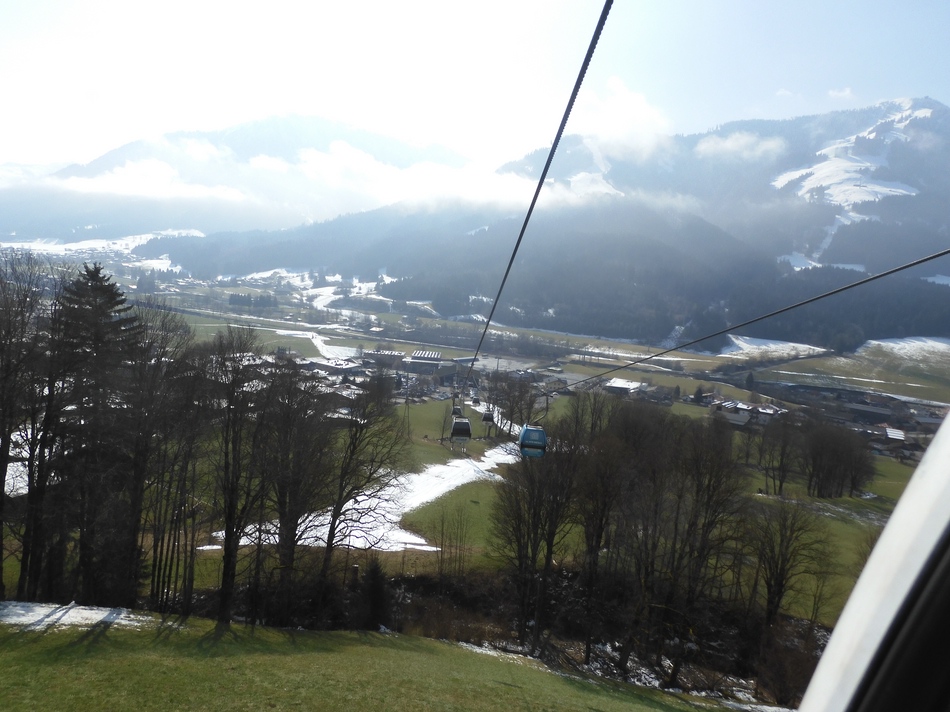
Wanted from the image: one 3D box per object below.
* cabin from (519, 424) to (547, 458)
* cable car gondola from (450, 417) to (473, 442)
[{"bbox_3d":[4.433,6.534,50.500,1.950,2.200,2.000,3,9,-2],"label":"cabin"},{"bbox_3d":[-1.281,6.957,62.500,1.950,2.200,2.000,3,9,-2],"label":"cable car gondola"}]

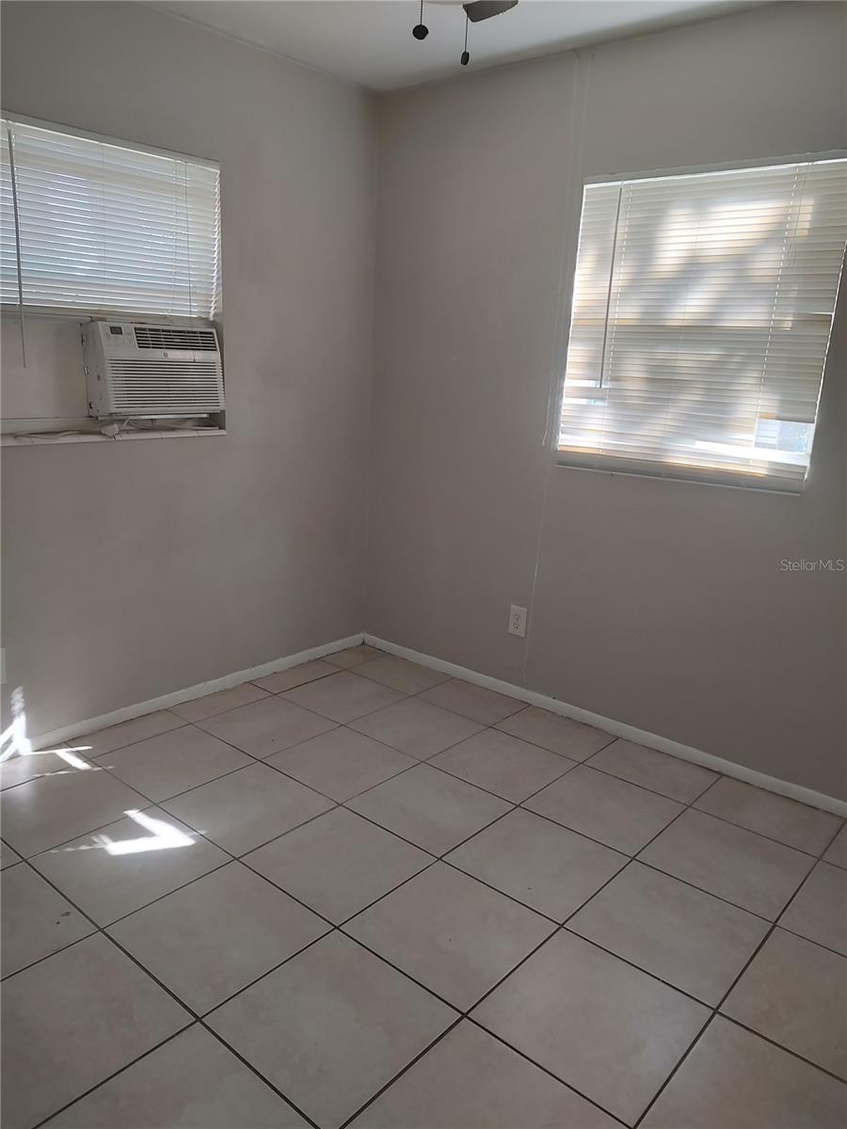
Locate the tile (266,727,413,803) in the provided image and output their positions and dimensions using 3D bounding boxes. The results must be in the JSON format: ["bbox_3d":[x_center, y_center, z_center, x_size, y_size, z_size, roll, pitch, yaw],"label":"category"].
[{"bbox_3d":[-0.285,0.696,2.756,0.396,0.010,0.396,14,17,38],"label":"tile"}]

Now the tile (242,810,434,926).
[{"bbox_3d":[-0.238,0.832,2.206,0.396,0.010,0.396,14,17,38],"label":"tile"}]

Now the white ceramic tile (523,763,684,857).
[{"bbox_3d":[0.599,0.813,2.619,0.402,0.010,0.402,14,17,38],"label":"white ceramic tile"}]

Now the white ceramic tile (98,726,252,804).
[{"bbox_3d":[-0.875,0.692,2.748,0.398,0.010,0.398,14,17,38],"label":"white ceramic tile"}]

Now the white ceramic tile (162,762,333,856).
[{"bbox_3d":[-0.555,0.774,2.511,0.402,0.010,0.402,14,17,38],"label":"white ceramic tile"}]

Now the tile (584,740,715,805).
[{"bbox_3d":[0.833,0.760,2.890,0.402,0.010,0.306,14,17,38],"label":"tile"}]

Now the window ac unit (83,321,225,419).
[{"bbox_3d":[-1.054,-0.727,2.906,0.360,0.310,0.460,14,17,38],"label":"window ac unit"}]

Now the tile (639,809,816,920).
[{"bbox_3d":[0.912,0.891,2.365,0.402,0.010,0.402,14,17,38],"label":"tile"}]

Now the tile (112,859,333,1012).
[{"bbox_3d":[-0.507,0.912,1.950,0.402,0.010,0.402,14,17,38],"label":"tile"}]

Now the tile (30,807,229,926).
[{"bbox_3d":[-0.819,0.833,2.204,0.402,0.010,0.402,14,17,38],"label":"tile"}]

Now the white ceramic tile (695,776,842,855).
[{"bbox_3d":[1.150,0.838,2.627,0.398,0.010,0.305,14,17,38],"label":"white ceramic tile"}]

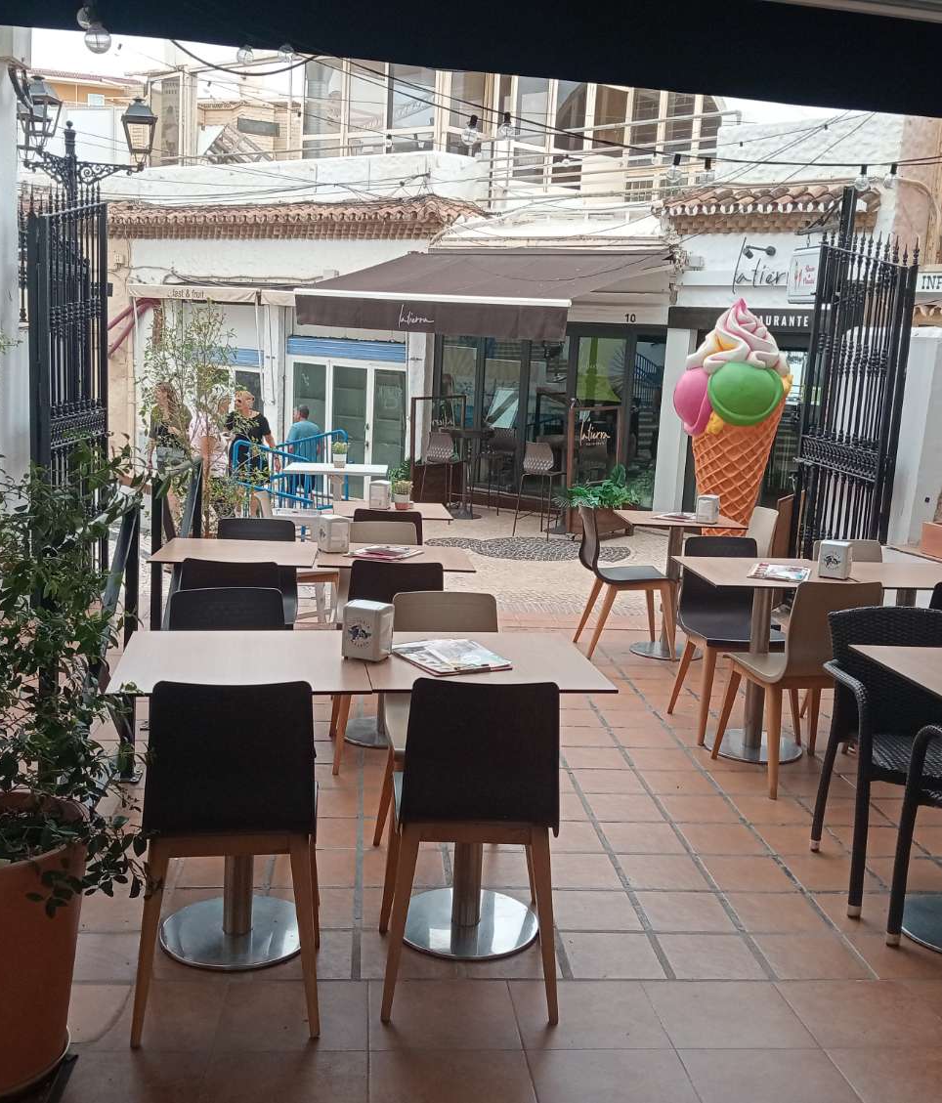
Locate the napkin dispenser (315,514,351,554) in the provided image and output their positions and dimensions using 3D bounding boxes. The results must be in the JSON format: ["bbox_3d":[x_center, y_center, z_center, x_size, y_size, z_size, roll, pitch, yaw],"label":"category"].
[{"bbox_3d":[-0.551,-0.072,4.804,0.095,0.140,0.105,-1,10,-25],"label":"napkin dispenser"}]

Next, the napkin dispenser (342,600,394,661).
[{"bbox_3d":[-0.269,0.206,3.085,0.106,0.141,0.088,6,10,14],"label":"napkin dispenser"}]

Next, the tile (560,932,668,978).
[{"bbox_3d":[0.371,1.069,3.133,0.250,0.012,0.250,2,9,-6],"label":"tile"}]

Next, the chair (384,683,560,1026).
[{"bbox_3d":[-0.010,0.661,2.940,0.435,0.815,0.500,2,9,-5],"label":"chair"}]

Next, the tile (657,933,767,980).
[{"bbox_3d":[0.639,1.081,3.158,0.245,0.010,0.240,2,10,-6],"label":"tile"}]

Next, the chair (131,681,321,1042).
[{"bbox_3d":[-0.554,0.652,2.802,0.440,0.820,0.480,1,9,-8],"label":"chair"}]

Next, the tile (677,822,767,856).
[{"bbox_3d":[0.840,0.970,3.973,0.250,0.015,0.250,2,9,-6],"label":"tile"}]

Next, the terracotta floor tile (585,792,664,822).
[{"bbox_3d":[0.543,0.903,4.157,0.246,0.010,0.247,2,10,-6],"label":"terracotta floor tile"}]

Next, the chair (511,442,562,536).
[{"bbox_3d":[0.760,-0.682,12.916,0.470,1.050,0.500,7,10,26],"label":"chair"}]

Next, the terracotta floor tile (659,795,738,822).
[{"bbox_3d":[0.807,0.924,4.238,0.250,0.015,0.250,2,9,-6],"label":"terracotta floor tile"}]

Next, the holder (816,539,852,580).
[{"bbox_3d":[1.477,0.031,4.818,0.100,0.145,0.083,6,10,18],"label":"holder"}]

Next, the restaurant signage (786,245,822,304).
[{"bbox_3d":[2.763,-2.277,9.800,0.080,0.450,0.380,-1,10,-23],"label":"restaurant signage"}]

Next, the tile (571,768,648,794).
[{"bbox_3d":[0.517,0.870,4.465,0.250,0.015,0.250,2,9,-6],"label":"tile"}]

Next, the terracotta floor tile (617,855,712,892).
[{"bbox_3d":[0.593,0.995,3.664,0.245,0.015,0.253,2,9,-5],"label":"terracotta floor tile"}]

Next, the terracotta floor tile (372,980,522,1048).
[{"bbox_3d":[-0.067,1.099,2.808,0.340,0.012,0.305,2,9,-6],"label":"terracotta floor tile"}]

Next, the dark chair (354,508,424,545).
[{"bbox_3d":[-0.422,0.164,5.873,0.435,0.815,0.500,2,9,-6],"label":"dark chair"}]

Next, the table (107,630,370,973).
[{"bbox_3d":[-0.598,0.642,3.089,0.600,0.746,0.600,1,9,-10],"label":"table"}]

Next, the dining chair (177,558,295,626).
[{"bbox_3d":[-0.858,0.392,4.356,0.440,0.820,0.480,2,9,-4],"label":"dining chair"}]

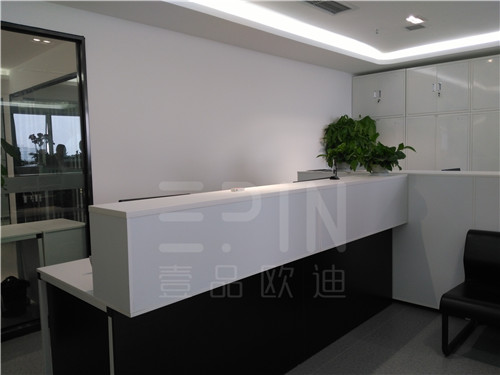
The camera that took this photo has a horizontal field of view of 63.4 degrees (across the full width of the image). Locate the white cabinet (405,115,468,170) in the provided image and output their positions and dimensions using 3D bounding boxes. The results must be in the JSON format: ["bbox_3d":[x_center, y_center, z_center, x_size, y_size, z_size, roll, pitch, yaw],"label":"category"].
[{"bbox_3d":[2.830,-0.132,6.003,0.882,1.885,0.400,3,7,44],"label":"white cabinet"}]

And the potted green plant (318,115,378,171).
[{"bbox_3d":[1.000,-0.467,4.193,0.560,0.560,0.500,3,7,44],"label":"potted green plant"}]

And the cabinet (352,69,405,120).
[{"bbox_3d":[2.160,-1.450,6.509,0.887,0.691,0.400,3,7,44],"label":"cabinet"}]

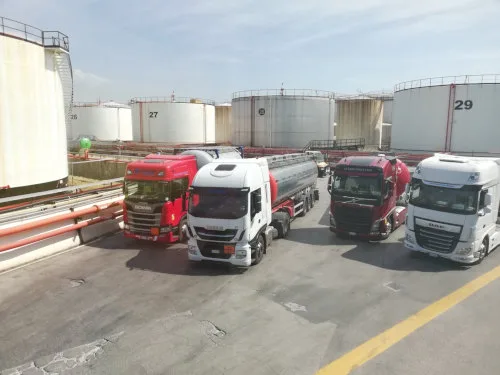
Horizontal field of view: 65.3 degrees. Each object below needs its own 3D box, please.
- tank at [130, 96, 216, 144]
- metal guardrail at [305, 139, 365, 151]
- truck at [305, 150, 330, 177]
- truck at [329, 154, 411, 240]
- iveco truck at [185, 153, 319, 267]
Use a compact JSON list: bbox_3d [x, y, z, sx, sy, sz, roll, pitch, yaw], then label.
[{"bbox_3d":[-19.564,-17.233,101.743,21.290,10.450,21.290,-1,8,-11],"label":"tank"},{"bbox_3d":[13.702,-6.827,62.500,10.200,1.950,1.100,-1,8,-11],"label":"metal guardrail"},{"bbox_3d":[7.726,-2.728,43.797,2.400,2.900,6.500,2,8,14],"label":"truck"},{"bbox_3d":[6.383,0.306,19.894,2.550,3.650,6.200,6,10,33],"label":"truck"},{"bbox_3d":[1.119,0.139,20.114,2.550,3.850,14.200,3,9,18],"label":"iveco truck"}]

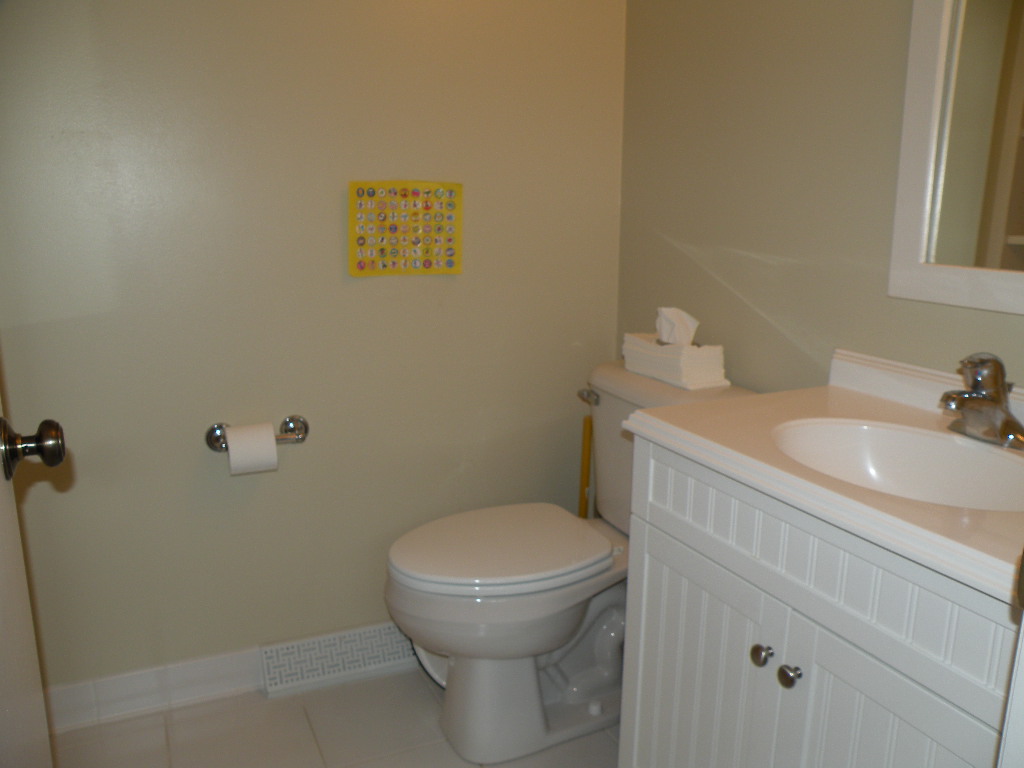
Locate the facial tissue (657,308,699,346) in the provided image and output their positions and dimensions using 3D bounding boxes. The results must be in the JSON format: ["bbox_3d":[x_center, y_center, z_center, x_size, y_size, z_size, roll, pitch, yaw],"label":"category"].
[{"bbox_3d":[0.371,-0.137,1.820,0.055,0.083,0.100,-5,12,-23],"label":"facial tissue"}]

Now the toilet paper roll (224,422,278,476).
[{"bbox_3d":[-0.590,0.148,1.816,0.102,0.104,0.104,-5,12,-23],"label":"toilet paper roll"}]

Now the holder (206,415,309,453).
[{"bbox_3d":[-0.582,0.124,1.843,0.222,0.070,0.080,-5,12,-23],"label":"holder"}]

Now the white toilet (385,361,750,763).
[{"bbox_3d":[0.077,0.395,1.818,0.755,0.790,0.495,-5,12,-23],"label":"white toilet"}]

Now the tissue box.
[{"bbox_3d":[0.372,-0.058,1.841,0.110,0.092,0.248,-5,12,-23],"label":"tissue box"}]

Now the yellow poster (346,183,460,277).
[{"bbox_3d":[-0.250,-0.372,1.929,0.280,0.218,0.008,-5,12,-23],"label":"yellow poster"}]

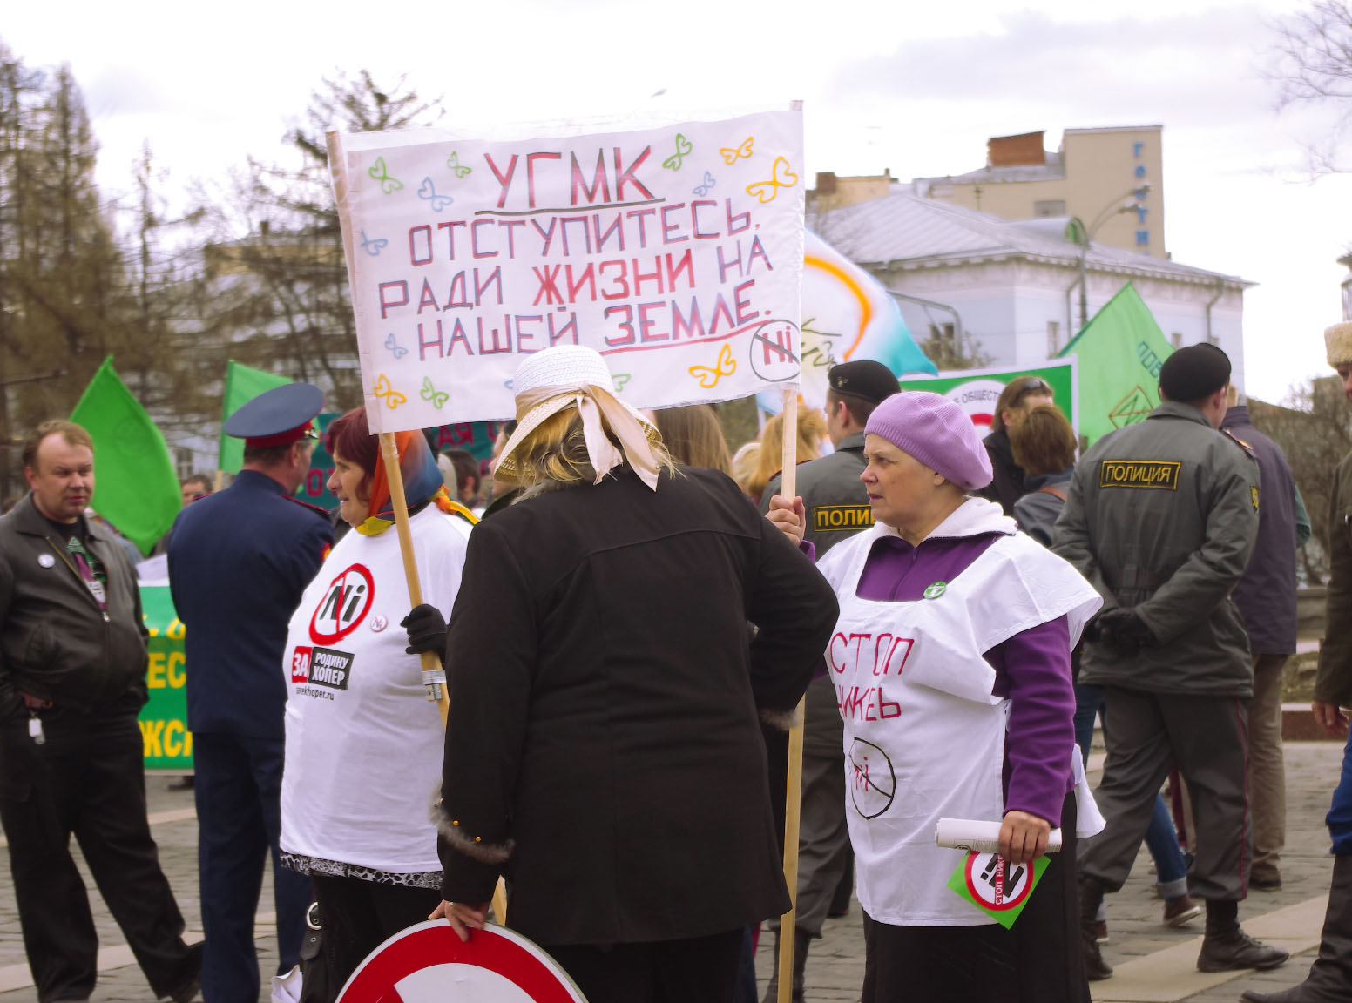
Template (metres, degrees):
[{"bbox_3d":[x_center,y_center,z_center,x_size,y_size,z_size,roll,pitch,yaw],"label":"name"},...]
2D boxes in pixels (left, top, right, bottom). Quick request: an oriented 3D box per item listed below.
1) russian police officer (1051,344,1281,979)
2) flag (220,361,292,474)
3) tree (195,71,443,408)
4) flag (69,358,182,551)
[{"bbox_3d":[1.372,0.445,9.600,0.560,1.780,0.460,0,1,36],"label":"russian police officer"},{"bbox_3d":[-1.798,-0.340,15.000,0.440,0.560,0.150,-1,1,-6],"label":"flag"},{"bbox_3d":[-6.745,-3.859,65.000,4.700,8.700,4.700,-1,1,0],"label":"tree"},{"bbox_3d":[-2.411,-0.196,15.000,0.500,0.870,0.180,-1,1,-6],"label":"flag"}]

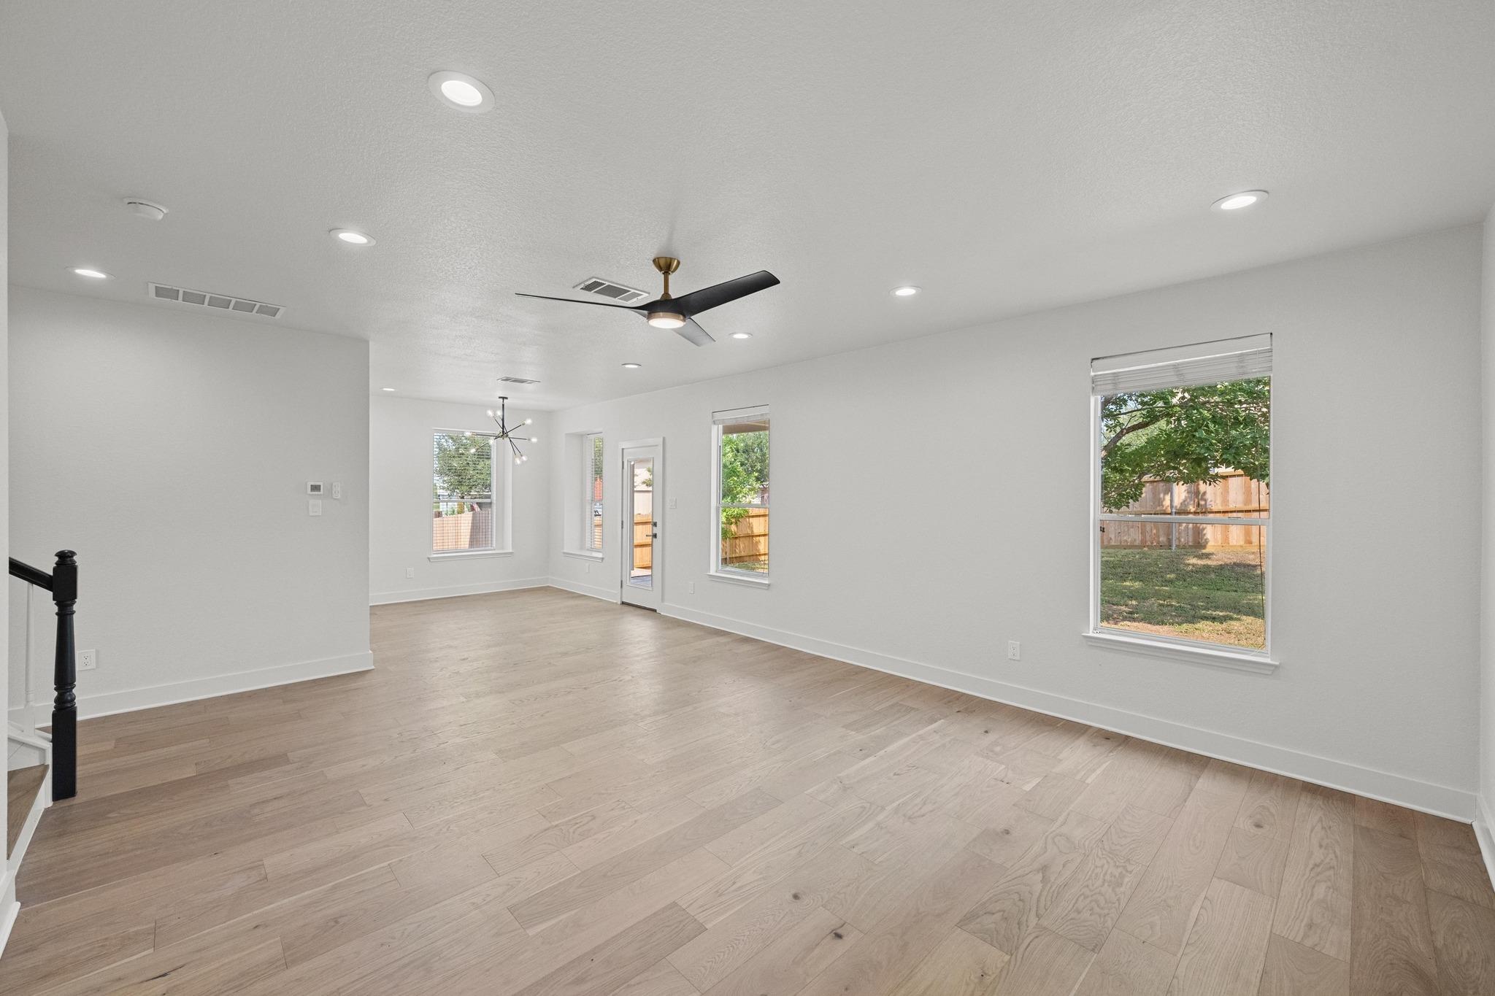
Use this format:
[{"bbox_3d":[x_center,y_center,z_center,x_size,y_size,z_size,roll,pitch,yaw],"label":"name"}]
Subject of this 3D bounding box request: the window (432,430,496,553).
[{"bbox_3d":[-4.211,-0.078,8.707,0.890,1.800,0.100,0,1,-44],"label":"window"}]

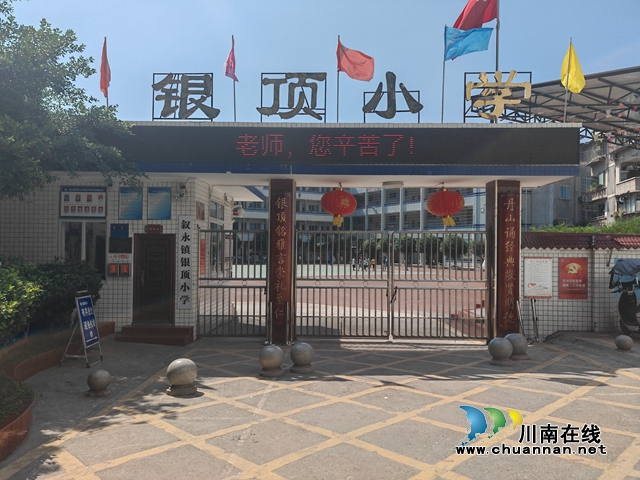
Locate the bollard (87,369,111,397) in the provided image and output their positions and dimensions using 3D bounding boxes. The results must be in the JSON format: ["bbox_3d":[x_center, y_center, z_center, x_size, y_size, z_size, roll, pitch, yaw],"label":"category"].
[{"bbox_3d":[-2.922,1.871,6.600,0.317,0.309,0.317,1,-1,3],"label":"bollard"}]

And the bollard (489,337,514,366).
[{"bbox_3d":[2.955,1.814,8.150,0.410,0.430,0.410,1,-1,1],"label":"bollard"}]

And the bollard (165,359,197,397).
[{"bbox_3d":[-1.876,1.837,6.800,0.414,0.446,0.414,1,-1,3],"label":"bollard"}]

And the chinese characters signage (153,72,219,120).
[{"bbox_3d":[-2.849,-3.045,10.615,1.400,1.000,0.140,1,-1,1],"label":"chinese characters signage"}]

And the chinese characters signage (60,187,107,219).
[{"bbox_3d":[-5.291,-0.839,11.169,1.030,0.710,0.050,1,-1,1],"label":"chinese characters signage"}]

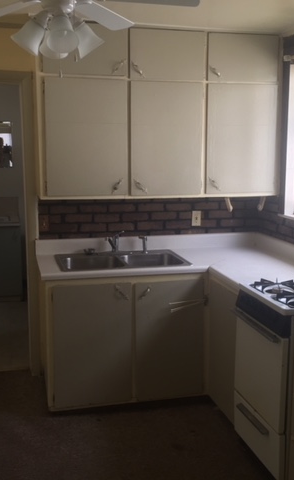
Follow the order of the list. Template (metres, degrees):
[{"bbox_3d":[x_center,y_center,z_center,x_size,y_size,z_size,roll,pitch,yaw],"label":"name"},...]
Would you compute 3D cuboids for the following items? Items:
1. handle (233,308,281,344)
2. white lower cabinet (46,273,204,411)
[{"bbox_3d":[0.562,0.451,2.831,0.052,0.034,0.480,-2,10,-15],"label":"handle"},{"bbox_3d":[-0.181,0.606,3.768,1.078,0.870,0.615,-2,10,-15],"label":"white lower cabinet"}]

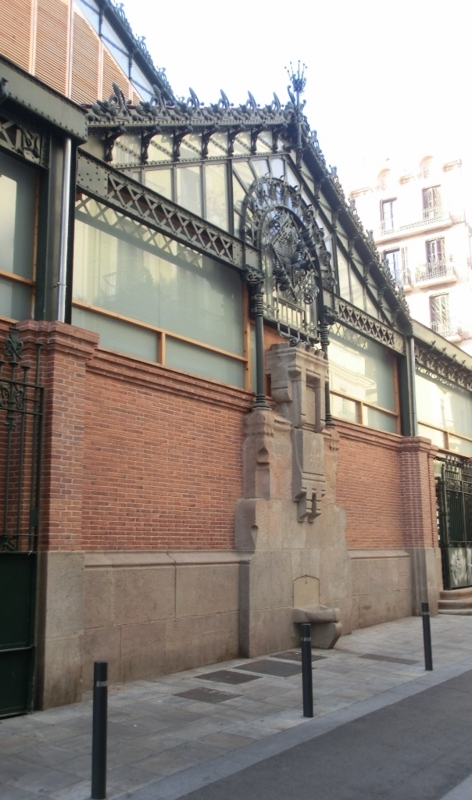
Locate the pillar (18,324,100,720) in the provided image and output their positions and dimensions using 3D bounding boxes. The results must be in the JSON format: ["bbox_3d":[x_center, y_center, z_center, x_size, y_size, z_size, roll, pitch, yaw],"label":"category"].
[{"bbox_3d":[-1.851,1.138,8.920,0.432,3.868,0.647,-7,-12,31],"label":"pillar"}]

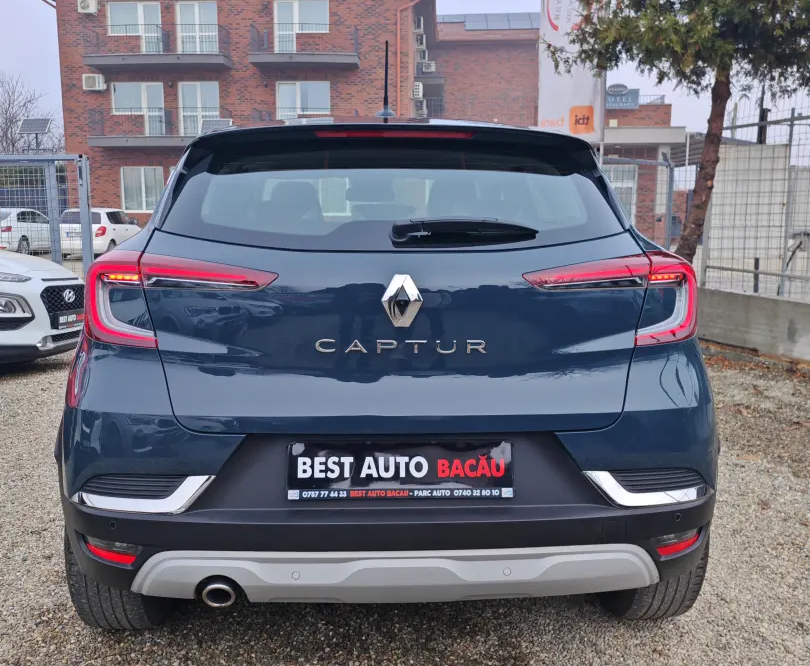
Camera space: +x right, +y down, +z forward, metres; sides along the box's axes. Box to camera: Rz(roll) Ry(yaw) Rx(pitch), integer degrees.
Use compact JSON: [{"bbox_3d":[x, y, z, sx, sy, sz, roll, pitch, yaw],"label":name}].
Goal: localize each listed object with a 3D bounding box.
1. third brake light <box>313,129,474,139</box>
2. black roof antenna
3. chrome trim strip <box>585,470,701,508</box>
[{"bbox_3d":[-0.026,-0.468,1.909,0.385,0.023,0.040,0,9,-3],"label":"third brake light"},{"bbox_3d":[-0.053,-0.735,2.350,0.060,0.225,0.150,0,9,-3],"label":"black roof antenna"},{"bbox_3d":[0.580,0.364,1.953,0.345,0.100,0.130,-2,9,-10],"label":"chrome trim strip"}]

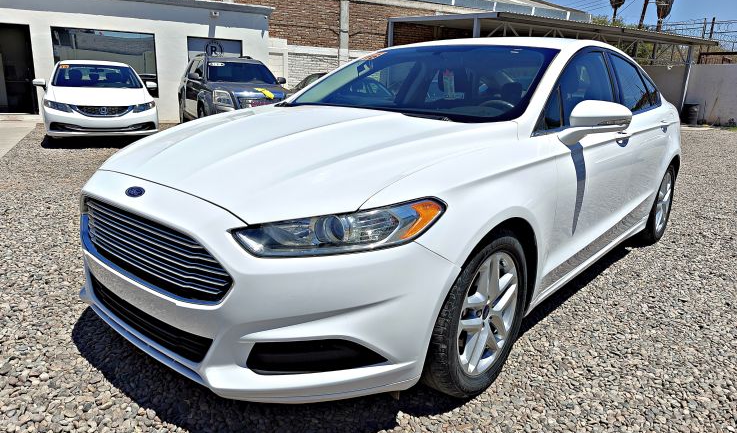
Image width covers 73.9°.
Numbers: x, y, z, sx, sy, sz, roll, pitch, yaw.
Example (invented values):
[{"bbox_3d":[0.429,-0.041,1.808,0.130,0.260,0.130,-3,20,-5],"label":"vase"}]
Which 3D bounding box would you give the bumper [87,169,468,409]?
[{"bbox_3d":[-0.619,0.148,1.907,1.830,0.640,0.660,12,18,40],"label":"bumper"}]

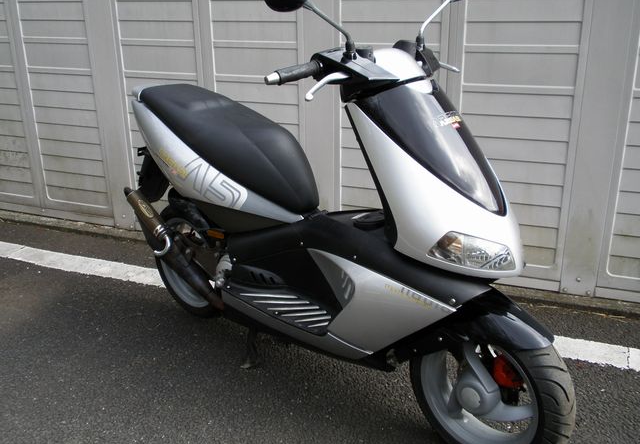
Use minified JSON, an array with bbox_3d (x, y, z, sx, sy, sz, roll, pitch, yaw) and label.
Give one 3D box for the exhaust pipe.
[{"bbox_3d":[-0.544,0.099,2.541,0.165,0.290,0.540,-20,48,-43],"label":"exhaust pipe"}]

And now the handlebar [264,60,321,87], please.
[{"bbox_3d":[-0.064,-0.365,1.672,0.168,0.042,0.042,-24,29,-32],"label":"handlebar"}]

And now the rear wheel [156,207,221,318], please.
[{"bbox_3d":[-0.478,0.147,2.677,0.480,0.480,0.132,18,27,41],"label":"rear wheel"}]

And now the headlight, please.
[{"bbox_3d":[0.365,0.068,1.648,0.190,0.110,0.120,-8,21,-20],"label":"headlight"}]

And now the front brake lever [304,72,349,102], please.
[{"bbox_3d":[0.027,-0.331,1.654,0.172,0.045,0.045,-30,34,-35],"label":"front brake lever"}]

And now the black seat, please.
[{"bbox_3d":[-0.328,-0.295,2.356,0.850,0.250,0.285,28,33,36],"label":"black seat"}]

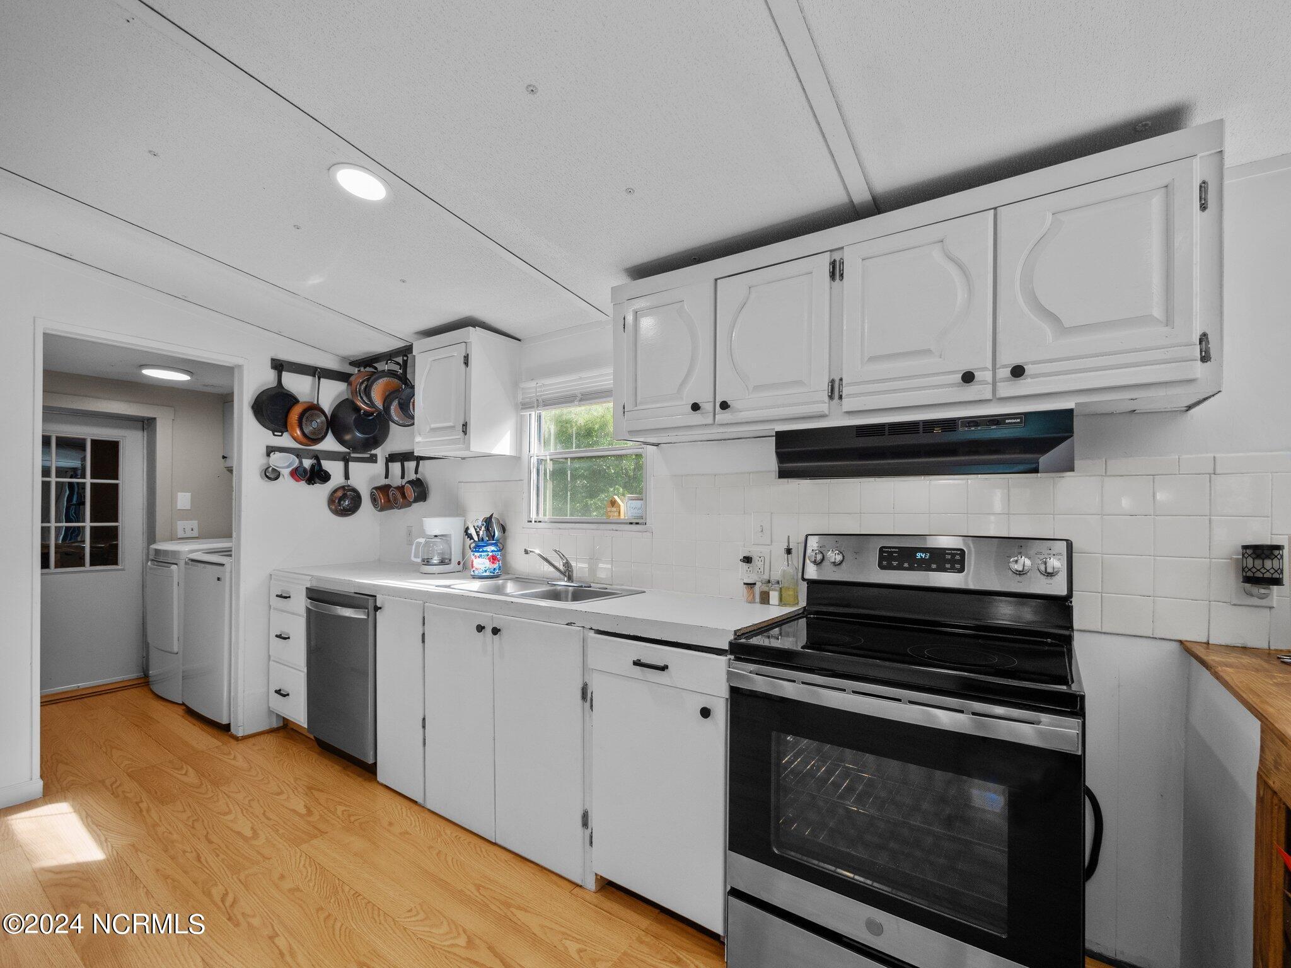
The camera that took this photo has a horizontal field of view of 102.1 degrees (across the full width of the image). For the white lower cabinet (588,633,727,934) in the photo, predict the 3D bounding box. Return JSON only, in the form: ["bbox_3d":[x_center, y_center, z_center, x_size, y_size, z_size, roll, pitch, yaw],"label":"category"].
[{"bbox_3d":[0.167,0.868,1.799,0.488,0.791,0.540,-1,-1,33],"label":"white lower cabinet"}]

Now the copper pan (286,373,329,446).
[{"bbox_3d":[-1.949,-0.448,3.031,0.085,0.435,0.220,-1,-1,33],"label":"copper pan"}]

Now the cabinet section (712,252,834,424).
[{"bbox_3d":[0.487,-0.456,1.831,0.386,0.504,0.319,-1,-1,33],"label":"cabinet section"}]

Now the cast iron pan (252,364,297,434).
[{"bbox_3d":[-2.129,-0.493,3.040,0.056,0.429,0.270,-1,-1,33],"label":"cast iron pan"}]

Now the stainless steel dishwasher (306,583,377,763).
[{"bbox_3d":[-1.358,0.972,2.827,0.631,0.803,0.610,-1,-1,33],"label":"stainless steel dishwasher"}]

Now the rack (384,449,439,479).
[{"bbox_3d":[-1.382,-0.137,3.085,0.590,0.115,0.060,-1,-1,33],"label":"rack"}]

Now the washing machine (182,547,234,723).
[{"bbox_3d":[-2.304,0.888,3.233,0.680,0.980,0.680,-1,-1,33],"label":"washing machine"}]

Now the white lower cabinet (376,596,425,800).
[{"bbox_3d":[-0.941,0.974,2.609,0.374,0.874,0.605,-1,-1,33],"label":"white lower cabinet"}]

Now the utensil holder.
[{"bbox_3d":[-0.850,0.392,2.771,0.162,0.198,0.160,0,-1,0],"label":"utensil holder"}]

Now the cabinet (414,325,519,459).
[{"bbox_3d":[-0.956,-0.454,2.796,0.465,0.596,0.315,-1,-1,33],"label":"cabinet"}]

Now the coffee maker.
[{"bbox_3d":[-1.151,0.340,2.924,0.182,0.311,0.250,-1,-1,40],"label":"coffee maker"}]

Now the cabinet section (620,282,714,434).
[{"bbox_3d":[0.162,-0.449,2.039,0.387,0.511,0.319,-1,-1,33],"label":"cabinet section"}]

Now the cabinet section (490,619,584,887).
[{"bbox_3d":[-0.240,0.934,2.129,0.440,0.869,0.583,-1,-1,33],"label":"cabinet section"}]

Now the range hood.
[{"bbox_3d":[0.810,-0.098,1.594,0.745,0.155,0.295,-1,-1,33],"label":"range hood"}]

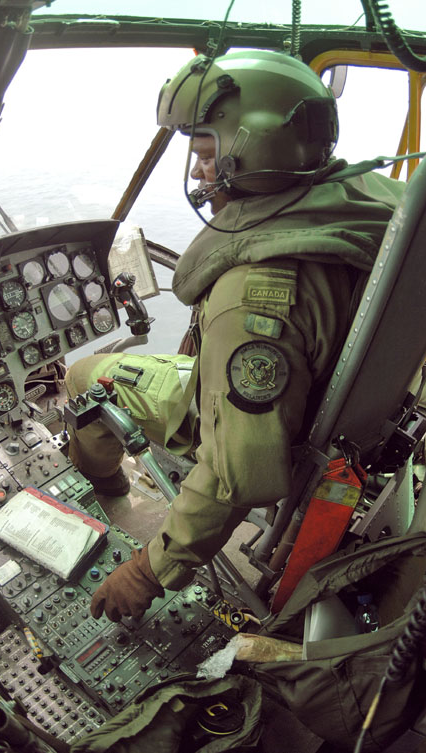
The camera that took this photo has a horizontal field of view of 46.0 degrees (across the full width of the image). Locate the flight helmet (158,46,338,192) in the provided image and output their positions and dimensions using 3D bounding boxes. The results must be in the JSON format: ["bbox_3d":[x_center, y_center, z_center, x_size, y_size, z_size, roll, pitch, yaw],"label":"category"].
[{"bbox_3d":[0.060,-0.456,0.900,0.310,0.245,0.250,-1,24,11],"label":"flight helmet"}]

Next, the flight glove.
[{"bbox_3d":[-0.177,0.429,1.040,0.155,0.090,0.110,-32,22,10],"label":"flight glove"}]

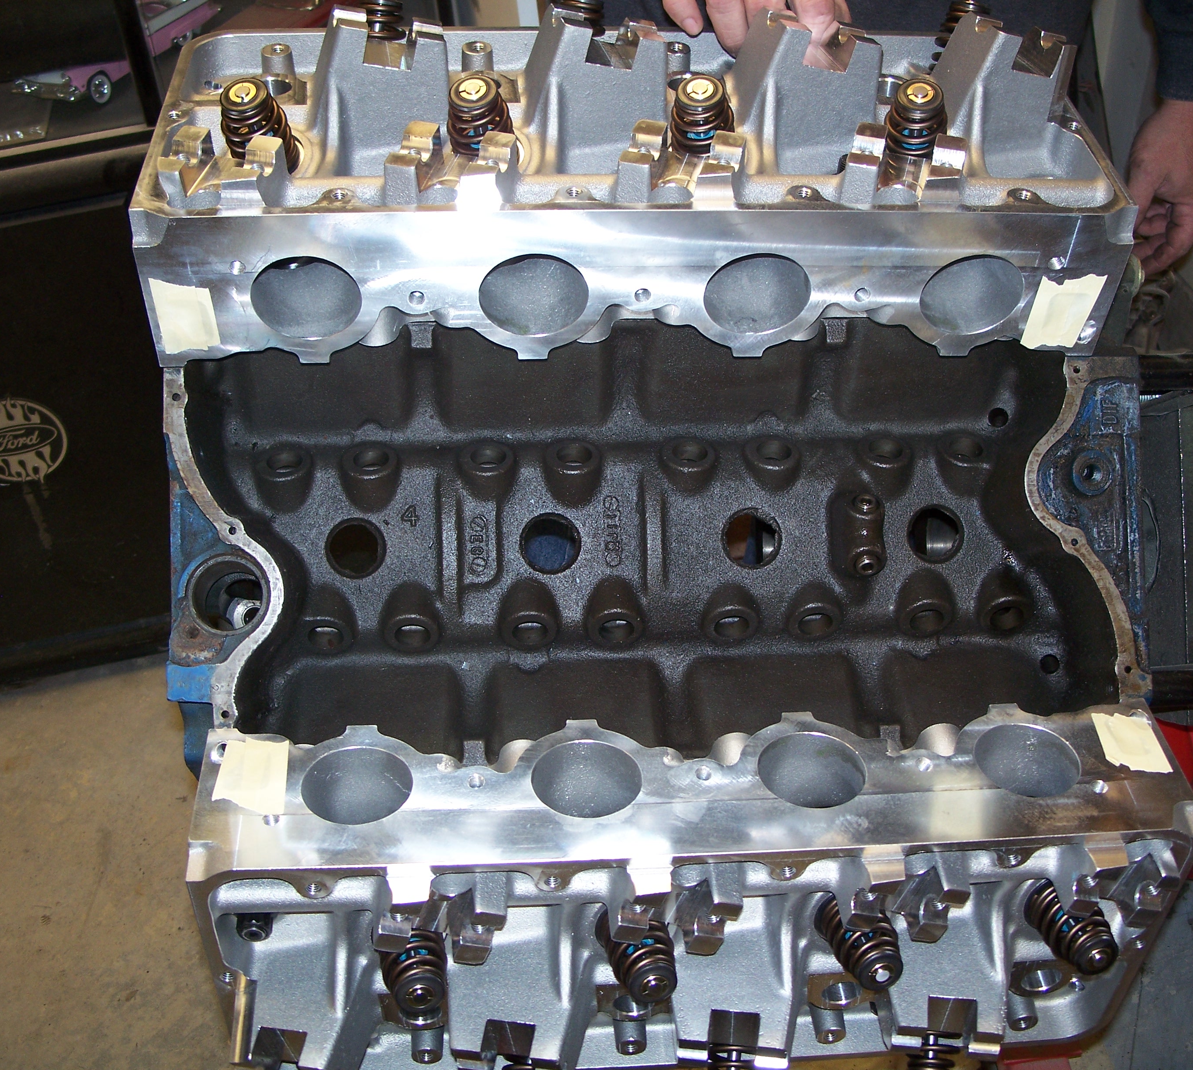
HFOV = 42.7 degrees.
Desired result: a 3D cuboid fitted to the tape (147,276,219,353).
[{"bbox_3d":[-0.224,-0.119,0.832,0.030,0.050,0.002,-3,43,-4],"label":"tape"}]

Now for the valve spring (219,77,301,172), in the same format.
[{"bbox_3d":[-0.188,-0.227,0.841,0.037,0.054,0.037,-5,65,2],"label":"valve spring"}]

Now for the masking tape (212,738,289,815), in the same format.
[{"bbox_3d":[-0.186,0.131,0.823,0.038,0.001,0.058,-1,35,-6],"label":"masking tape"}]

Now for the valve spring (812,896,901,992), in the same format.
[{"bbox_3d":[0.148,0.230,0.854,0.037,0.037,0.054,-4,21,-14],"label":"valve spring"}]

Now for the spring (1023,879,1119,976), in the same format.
[{"bbox_3d":[0.271,0.224,0.862,0.036,0.036,0.049,-6,29,-14],"label":"spring"}]

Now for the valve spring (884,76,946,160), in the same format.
[{"bbox_3d":[0.183,-0.235,0.877,0.037,0.054,0.037,-5,65,2],"label":"valve spring"}]

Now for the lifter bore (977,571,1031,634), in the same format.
[{"bbox_3d":[0.254,0.043,0.955,0.036,0.036,0.025,-1,43,-5],"label":"lifter bore"}]

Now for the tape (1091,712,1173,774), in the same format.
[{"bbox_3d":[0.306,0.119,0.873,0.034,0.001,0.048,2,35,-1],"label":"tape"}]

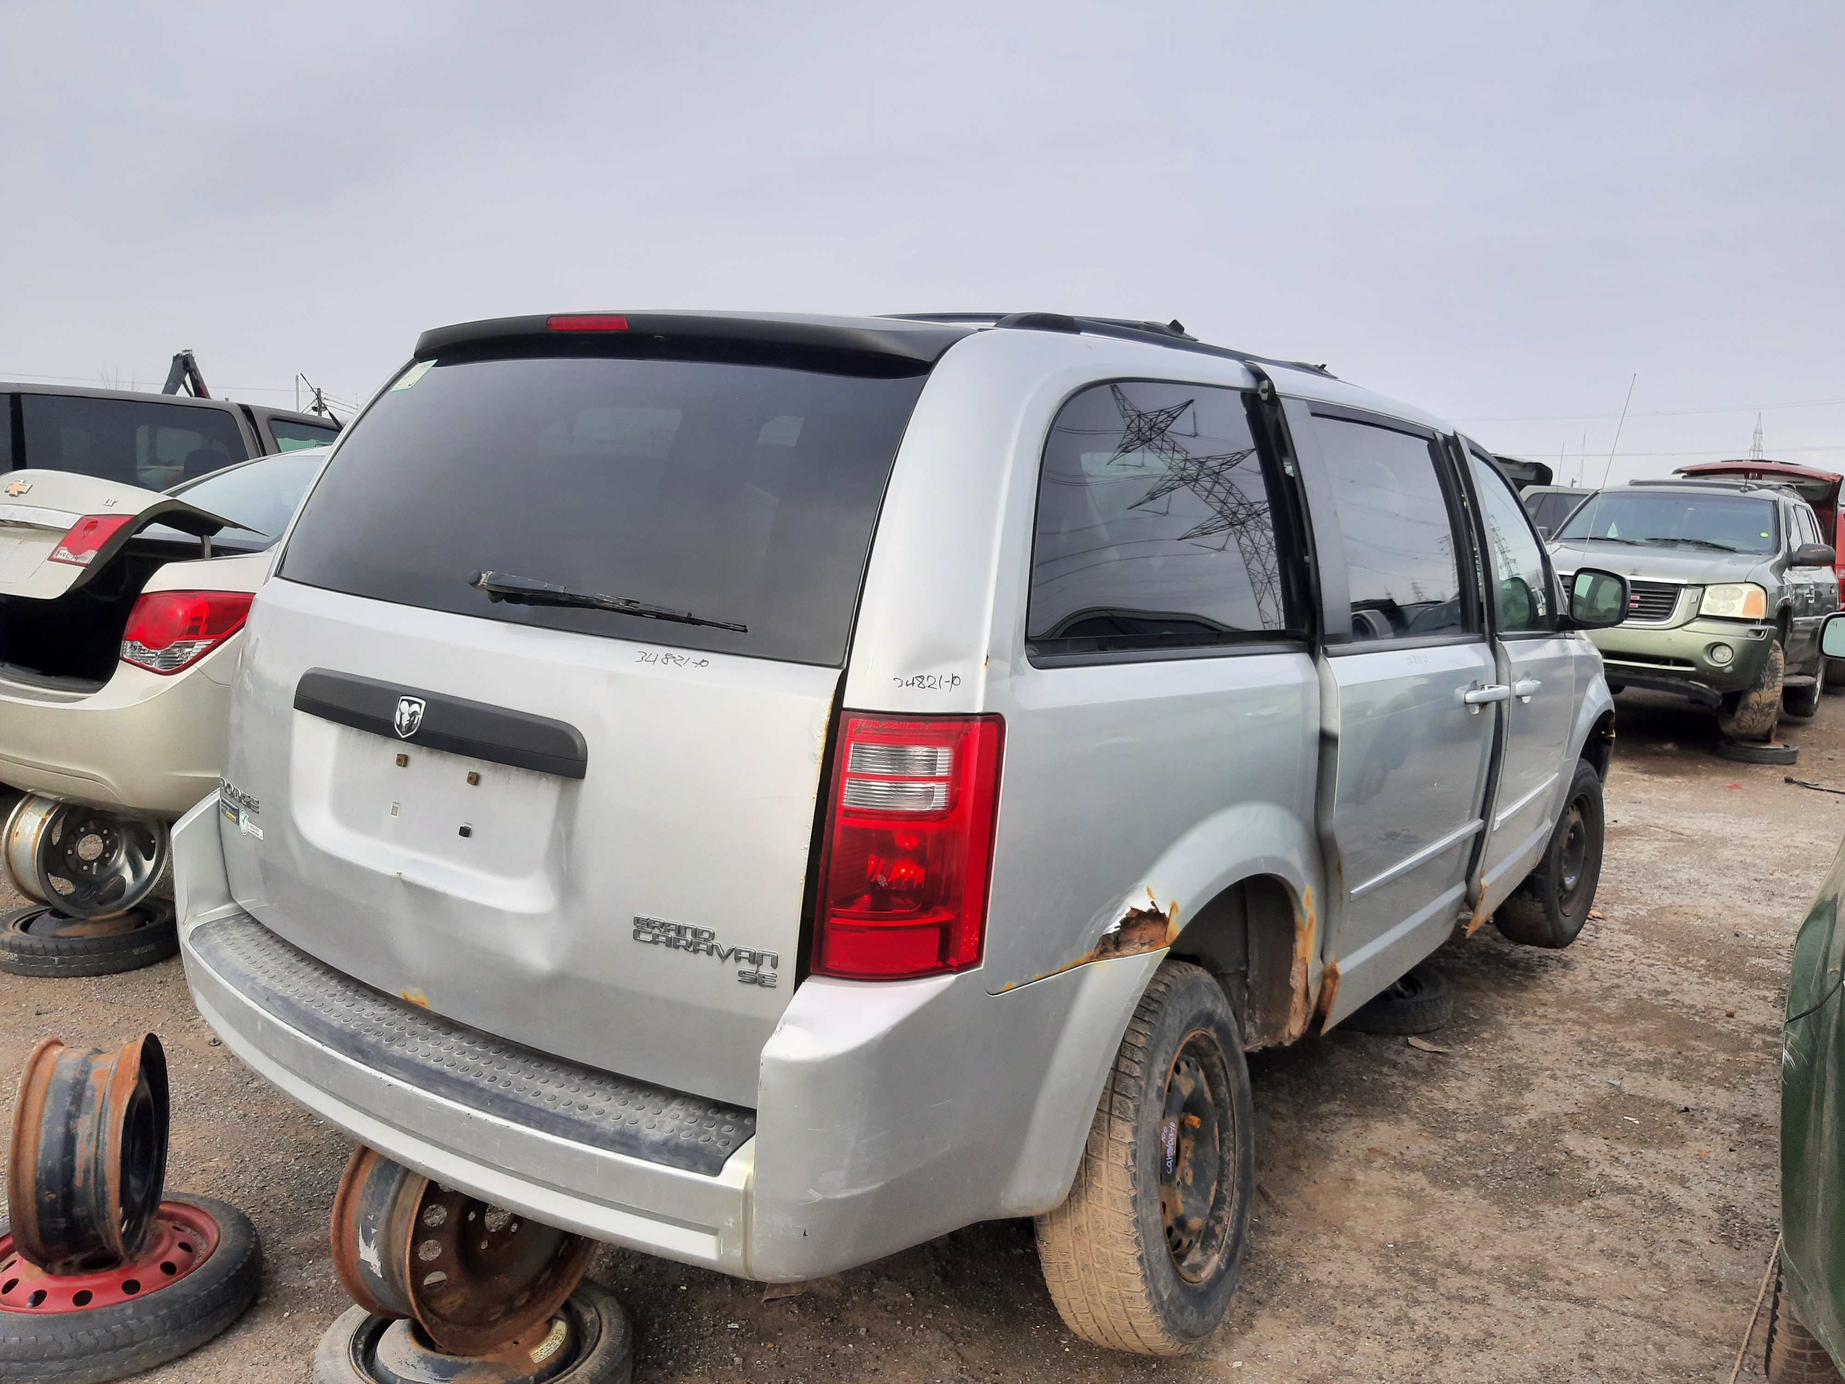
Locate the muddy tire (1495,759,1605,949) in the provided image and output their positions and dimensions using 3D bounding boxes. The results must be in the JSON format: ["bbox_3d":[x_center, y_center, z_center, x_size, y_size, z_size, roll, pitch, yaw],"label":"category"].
[{"bbox_3d":[2.247,0.570,4.996,0.230,0.700,0.700,8,7,38],"label":"muddy tire"}]

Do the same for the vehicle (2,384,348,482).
[{"bbox_3d":[-4.023,-0.708,7.390,1.930,1.770,5.000,9,8,34],"label":"vehicle"}]

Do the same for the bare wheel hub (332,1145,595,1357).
[{"bbox_3d":[-0.737,0.863,2.320,0.180,0.420,0.420,1,4,34],"label":"bare wheel hub"}]

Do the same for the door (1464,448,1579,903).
[{"bbox_3d":[1.752,-0.044,4.107,0.260,1.280,1.160,9,8,34],"label":"door"}]

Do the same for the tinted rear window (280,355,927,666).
[{"bbox_3d":[-0.576,-0.338,2.209,1.320,0.470,0.120,9,-19,34],"label":"tinted rear window"}]

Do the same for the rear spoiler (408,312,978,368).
[{"bbox_3d":[-0.454,-0.596,2.323,1.250,0.125,0.310,9,8,34],"label":"rear spoiler"}]

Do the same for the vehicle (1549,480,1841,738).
[{"bbox_3d":[6.080,-0.807,11.114,1.930,1.830,4.870,8,8,37],"label":"vehicle"}]

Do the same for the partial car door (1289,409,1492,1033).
[{"bbox_3d":[1.031,0.028,3.076,0.260,1.260,1.240,9,8,34],"label":"partial car door"}]

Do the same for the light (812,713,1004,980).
[{"bbox_3d":[-0.013,0.200,1.733,0.210,0.360,0.180,9,8,34],"label":"light"}]

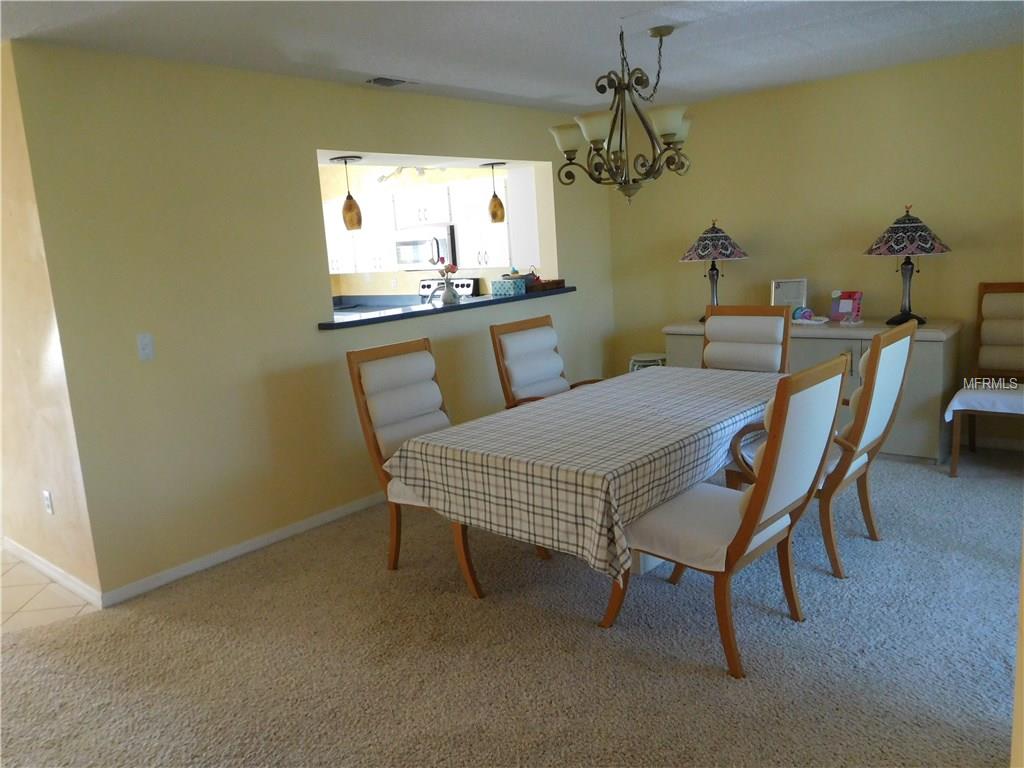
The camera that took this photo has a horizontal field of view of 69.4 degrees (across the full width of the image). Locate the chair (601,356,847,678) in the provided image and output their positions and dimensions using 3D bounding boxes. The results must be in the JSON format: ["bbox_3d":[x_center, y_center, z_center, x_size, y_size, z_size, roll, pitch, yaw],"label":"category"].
[{"bbox_3d":[0.724,0.411,2.639,0.725,1.040,0.535,7,15,44],"label":"chair"}]

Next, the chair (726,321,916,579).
[{"bbox_3d":[1.343,0.245,3.307,0.711,1.040,0.571,7,15,43],"label":"chair"}]

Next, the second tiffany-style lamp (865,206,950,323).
[{"bbox_3d":[2.538,-0.761,4.743,0.490,0.750,0.490,6,14,41],"label":"second tiffany-style lamp"}]

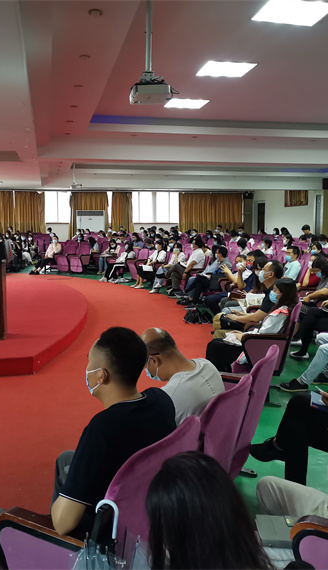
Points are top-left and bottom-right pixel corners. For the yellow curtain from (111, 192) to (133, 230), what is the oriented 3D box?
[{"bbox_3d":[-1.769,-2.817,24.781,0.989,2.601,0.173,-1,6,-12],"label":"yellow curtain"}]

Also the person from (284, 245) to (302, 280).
[{"bbox_3d":[2.096,-0.107,9.877,0.765,1.204,0.530,-1,6,-12],"label":"person"}]

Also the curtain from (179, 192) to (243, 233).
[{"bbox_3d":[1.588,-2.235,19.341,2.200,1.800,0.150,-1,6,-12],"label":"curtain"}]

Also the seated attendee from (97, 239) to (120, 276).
[{"bbox_3d":[-1.718,-0.872,17.616,0.530,1.102,0.765,4,7,33],"label":"seated attendee"}]

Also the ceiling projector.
[{"bbox_3d":[-0.090,-1.501,4.450,0.296,0.112,0.388,0,6,-2],"label":"ceiling projector"}]

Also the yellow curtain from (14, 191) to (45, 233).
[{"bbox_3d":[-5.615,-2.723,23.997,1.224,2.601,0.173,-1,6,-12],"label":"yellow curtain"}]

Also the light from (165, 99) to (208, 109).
[{"bbox_3d":[0.369,-2.792,8.754,0.600,0.070,0.600,-1,6,-12],"label":"light"}]

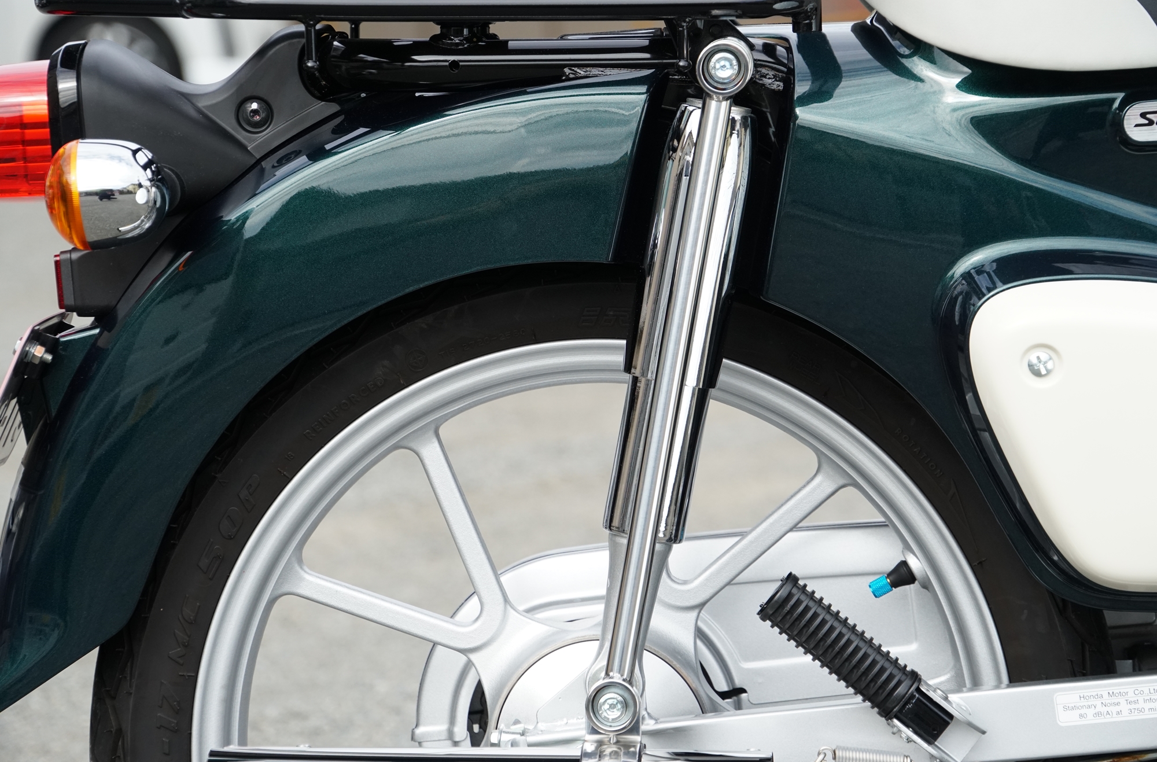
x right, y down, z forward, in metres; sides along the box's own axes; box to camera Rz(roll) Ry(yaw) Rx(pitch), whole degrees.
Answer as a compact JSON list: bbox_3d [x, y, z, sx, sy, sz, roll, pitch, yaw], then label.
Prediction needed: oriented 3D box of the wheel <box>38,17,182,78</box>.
[{"bbox_3d":[-1.997,-1.291,21.500,0.620,0.620,0.200,0,5,-3],"label":"wheel"}]

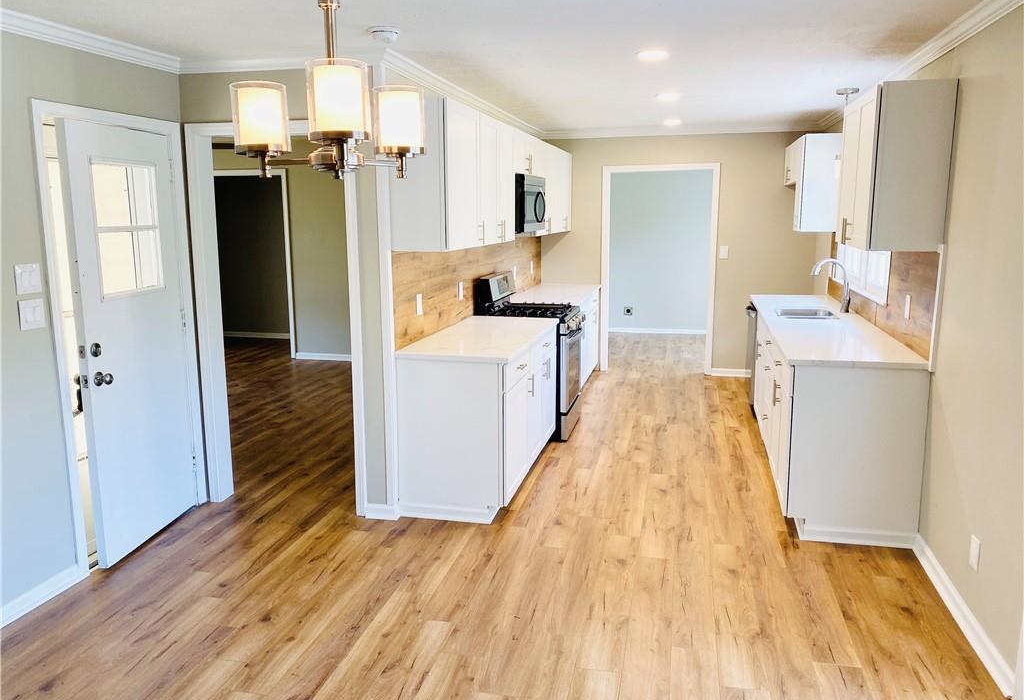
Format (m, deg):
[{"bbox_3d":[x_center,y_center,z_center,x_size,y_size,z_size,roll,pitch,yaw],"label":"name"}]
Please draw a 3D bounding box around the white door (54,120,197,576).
[{"bbox_3d":[-1.881,-0.047,3.842,0.044,2.048,0.791,1,10,8],"label":"white door"}]

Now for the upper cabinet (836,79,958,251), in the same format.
[{"bbox_3d":[1.861,-0.878,3.795,0.327,0.732,0.830,2,10,14],"label":"upper cabinet"}]

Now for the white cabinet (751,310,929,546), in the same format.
[{"bbox_3d":[1.946,0.333,4.876,0.600,0.894,2.303,2,10,13],"label":"white cabinet"}]

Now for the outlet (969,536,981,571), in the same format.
[{"bbox_3d":[1.777,0.776,2.944,0.008,0.121,0.077,2,10,13],"label":"outlet"}]

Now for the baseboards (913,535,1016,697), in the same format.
[{"bbox_3d":[1.830,1.032,3.191,0.015,0.107,1.215,2,10,13],"label":"baseboards"}]

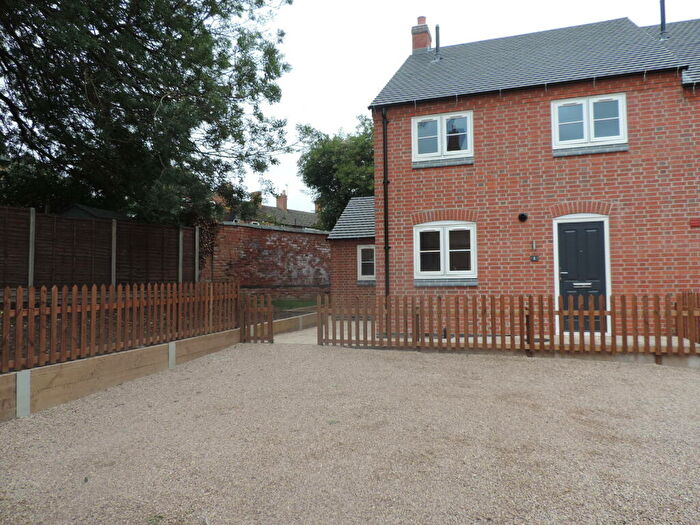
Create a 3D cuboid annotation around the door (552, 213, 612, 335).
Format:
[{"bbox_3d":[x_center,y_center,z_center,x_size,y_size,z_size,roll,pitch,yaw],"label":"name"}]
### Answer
[{"bbox_3d":[4.140,0.201,8.650,0.910,2.150,0.100,-1,-3,19],"label":"door"}]

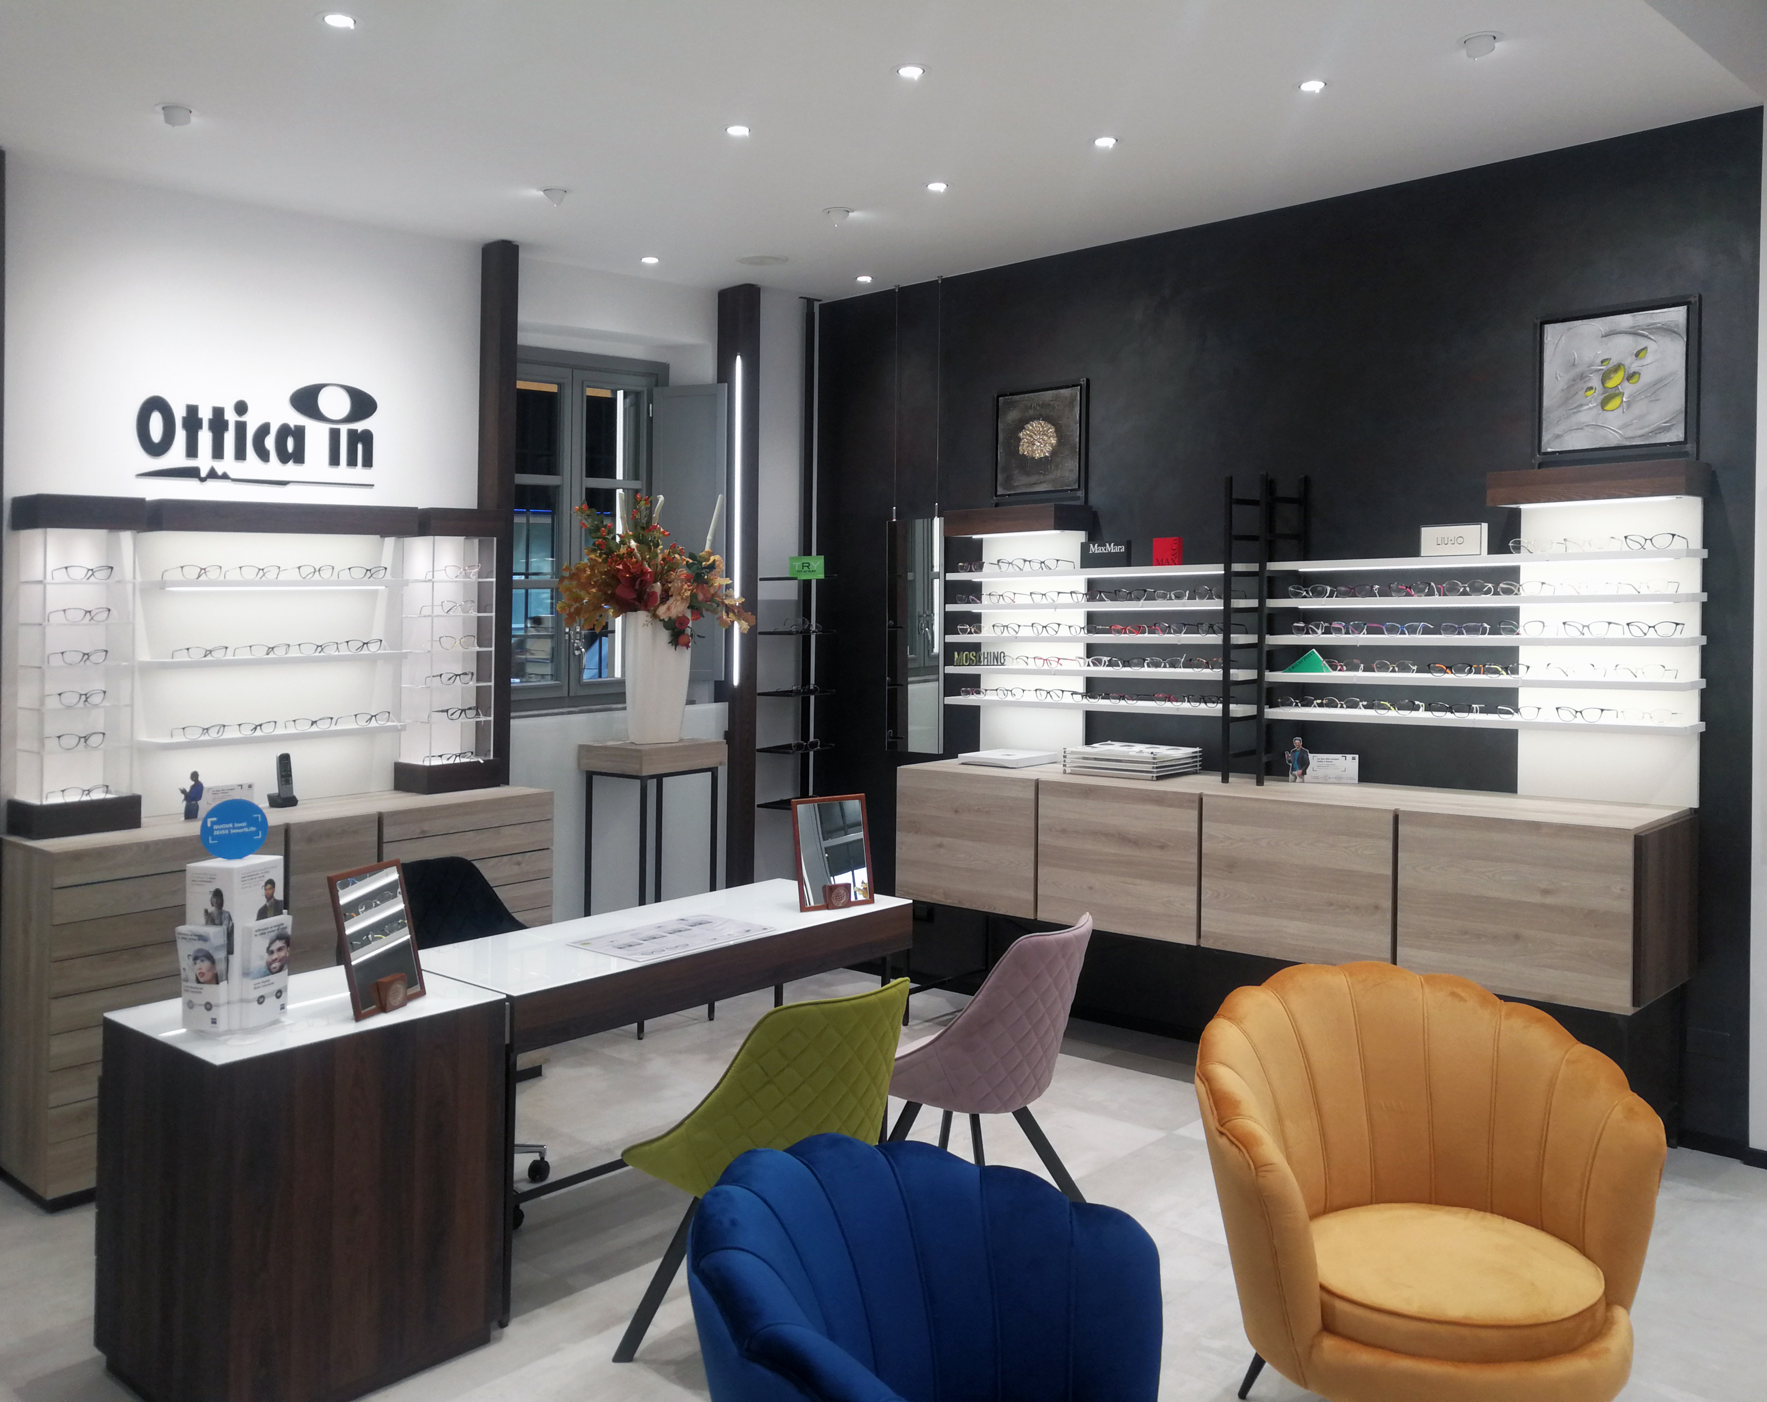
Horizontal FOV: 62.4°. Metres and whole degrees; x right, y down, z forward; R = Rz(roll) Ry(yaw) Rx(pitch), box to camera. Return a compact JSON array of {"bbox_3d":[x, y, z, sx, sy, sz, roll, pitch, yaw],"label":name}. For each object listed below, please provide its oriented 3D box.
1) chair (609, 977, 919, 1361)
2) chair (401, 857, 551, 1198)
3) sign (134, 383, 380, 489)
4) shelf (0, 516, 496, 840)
[{"bbox_3d":[-0.235,0.973,3.021,0.500,0.840,0.550,-3,4,-41],"label":"chair"},{"bbox_3d":[-1.173,0.919,3.910,0.550,0.890,0.520,2,3,42],"label":"chair"},{"bbox_3d":[-1.960,-0.859,4.612,0.765,0.335,0.020,-3,4,-42],"label":"sign"},{"bbox_3d":[-1.884,-0.083,4.573,0.240,0.870,1.500,2,3,41],"label":"shelf"}]

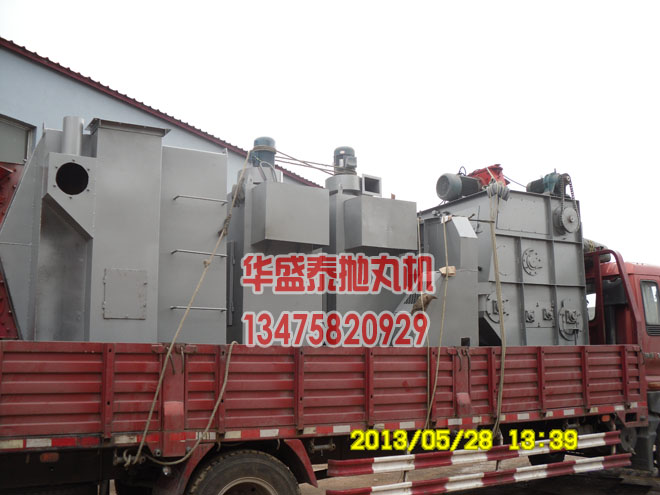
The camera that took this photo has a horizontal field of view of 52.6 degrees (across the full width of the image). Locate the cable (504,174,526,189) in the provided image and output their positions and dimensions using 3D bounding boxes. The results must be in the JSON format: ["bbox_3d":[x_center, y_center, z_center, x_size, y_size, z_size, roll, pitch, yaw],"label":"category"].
[{"bbox_3d":[2.226,-0.796,8.050,0.300,0.170,0.050,0,-8,0],"label":"cable"}]

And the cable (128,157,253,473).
[{"bbox_3d":[-0.814,0.273,5.168,0.557,2.580,1.480,-4,-9,26],"label":"cable"}]

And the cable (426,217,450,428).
[{"bbox_3d":[1.003,0.601,6.016,0.172,1.950,0.789,-4,-9,25],"label":"cable"}]

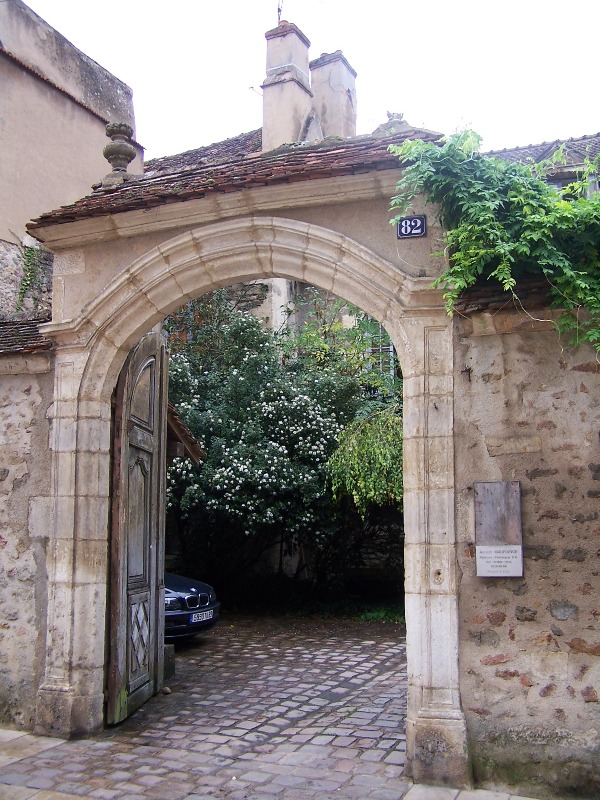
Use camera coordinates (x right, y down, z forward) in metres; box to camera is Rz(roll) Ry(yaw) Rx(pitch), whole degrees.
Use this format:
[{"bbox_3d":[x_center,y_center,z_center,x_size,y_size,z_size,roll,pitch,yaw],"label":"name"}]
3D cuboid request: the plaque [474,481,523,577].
[{"bbox_3d":[1.240,0.806,5.485,0.283,0.590,0.035,-3,-7,22],"label":"plaque"}]

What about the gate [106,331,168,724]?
[{"bbox_3d":[-1.374,0.993,7.490,0.090,3.120,1.250,-1,-6,8],"label":"gate"}]

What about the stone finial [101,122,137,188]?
[{"bbox_3d":[-1.488,-2.009,7.201,0.275,0.530,0.275,0,-6,0],"label":"stone finial"}]

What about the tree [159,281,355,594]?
[{"bbox_3d":[-0.730,0.715,13.500,3.500,4.750,3.200,0,-6,-3],"label":"tree"}]

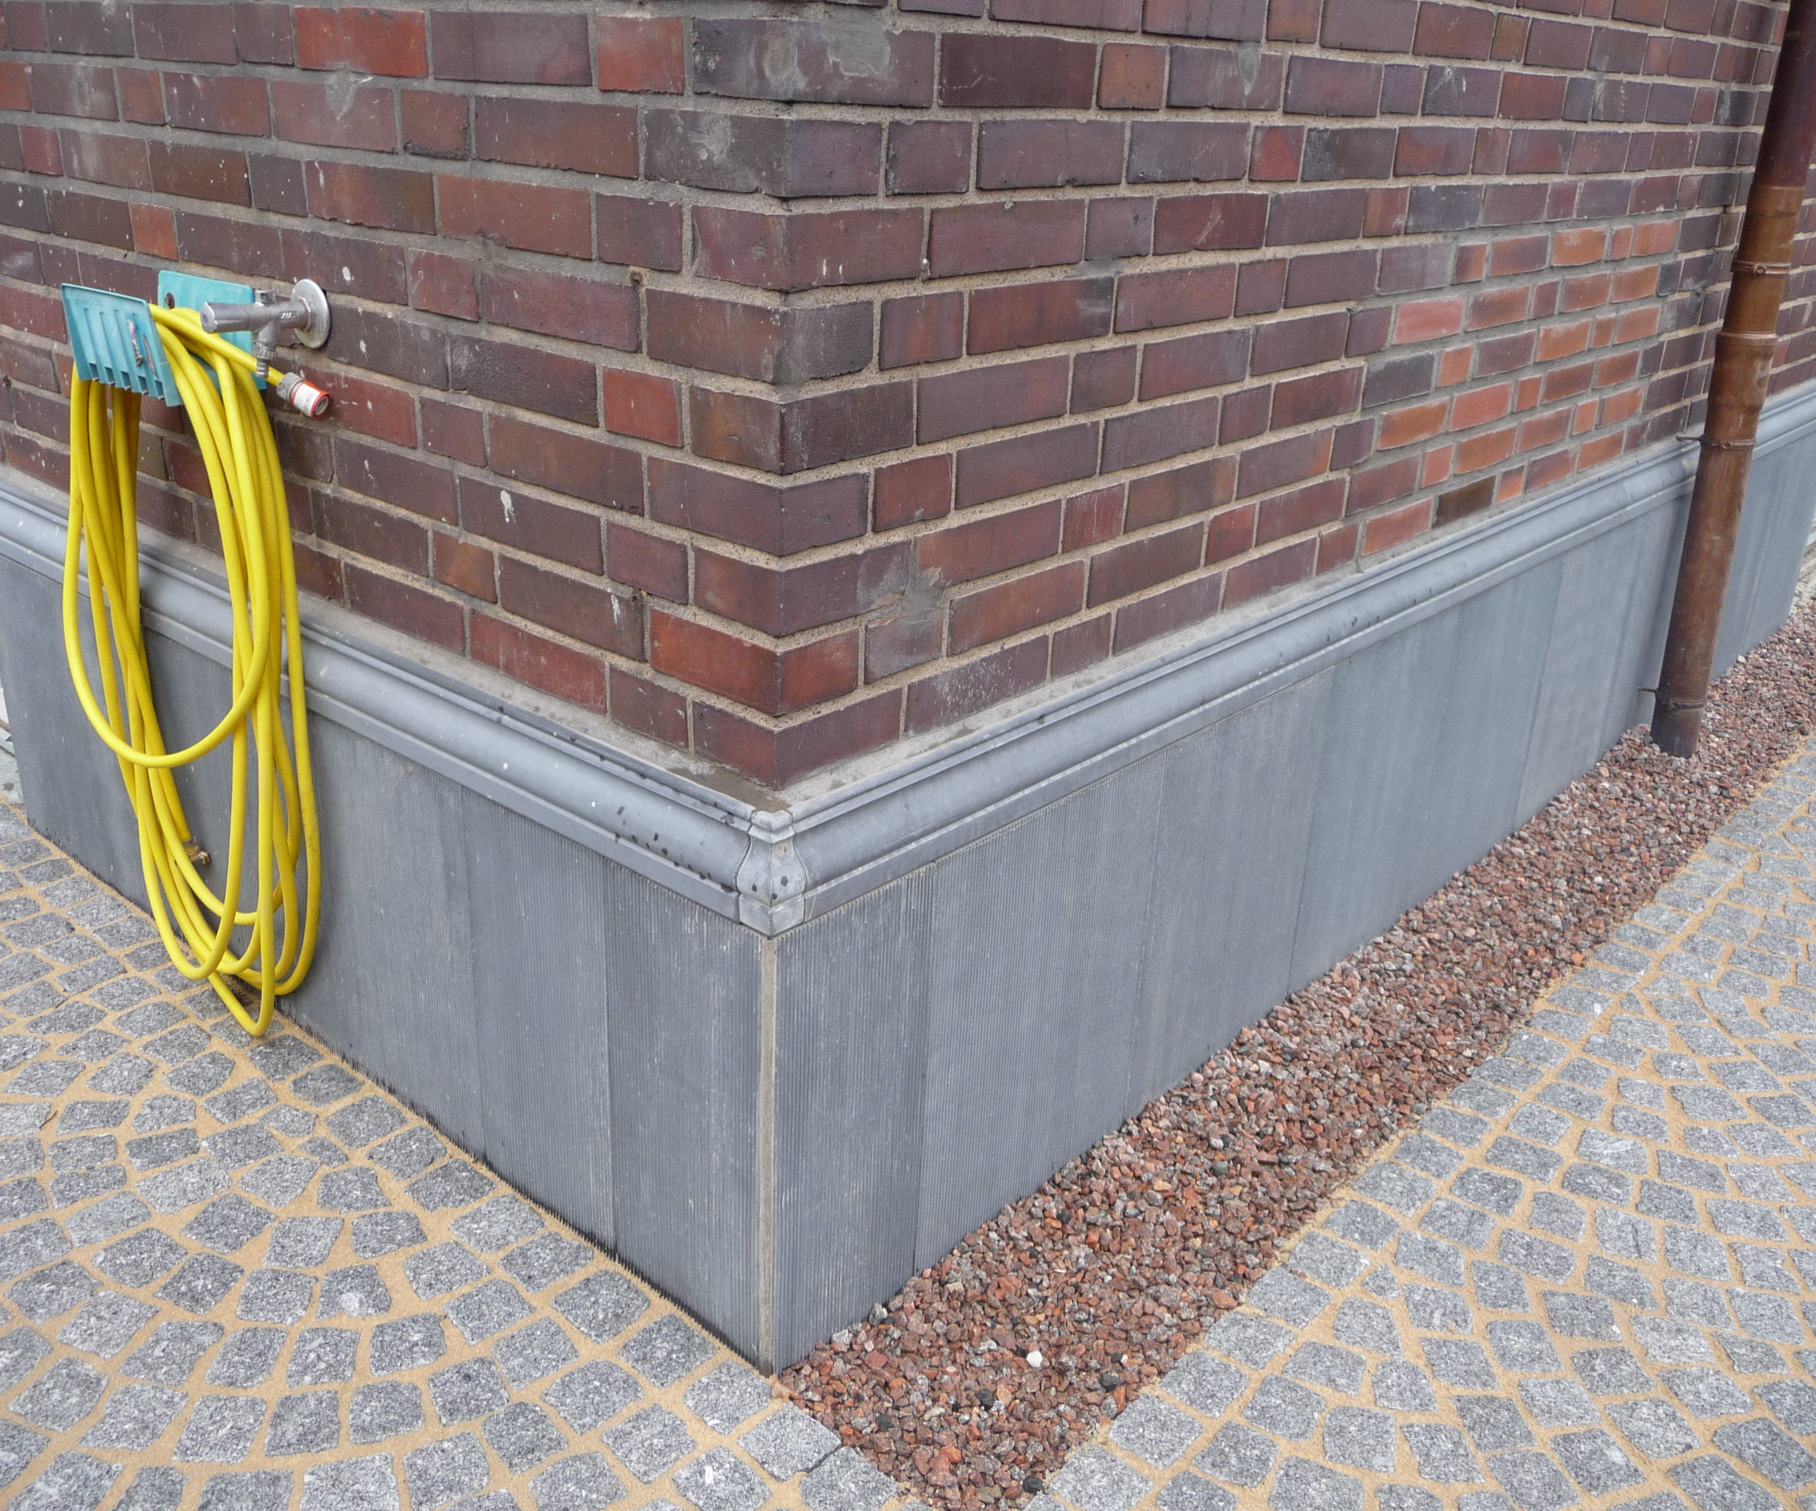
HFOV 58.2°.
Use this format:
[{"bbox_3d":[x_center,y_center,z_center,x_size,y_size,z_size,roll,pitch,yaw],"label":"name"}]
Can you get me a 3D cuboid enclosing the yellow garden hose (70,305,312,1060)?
[{"bbox_3d":[-0.990,-0.103,2.245,0.530,1.033,0.127,21,29,36],"label":"yellow garden hose"}]

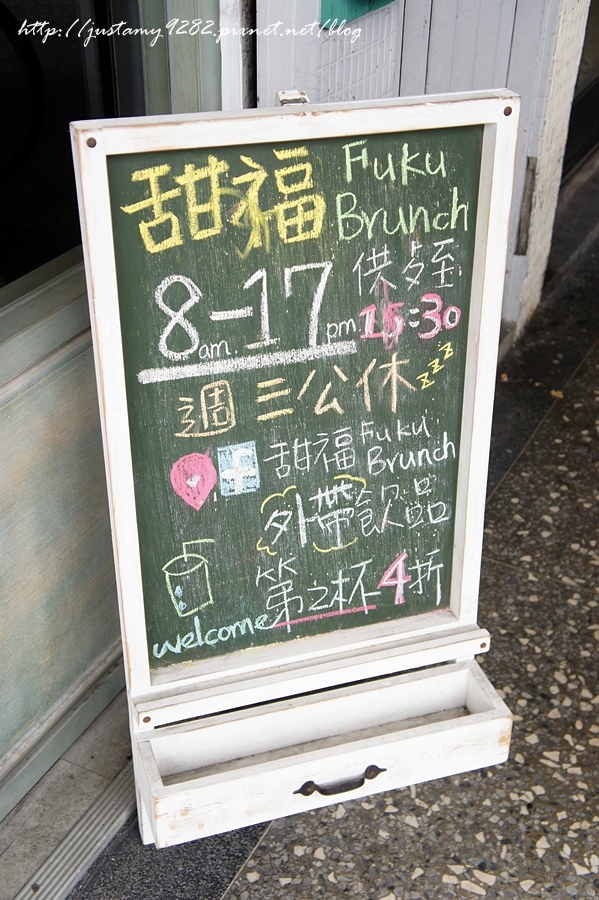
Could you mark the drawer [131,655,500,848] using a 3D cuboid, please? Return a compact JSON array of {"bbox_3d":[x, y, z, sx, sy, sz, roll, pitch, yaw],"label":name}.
[{"bbox_3d":[0.035,0.388,1.491,0.471,0.082,0.119,-9,30,-15],"label":"drawer"}]

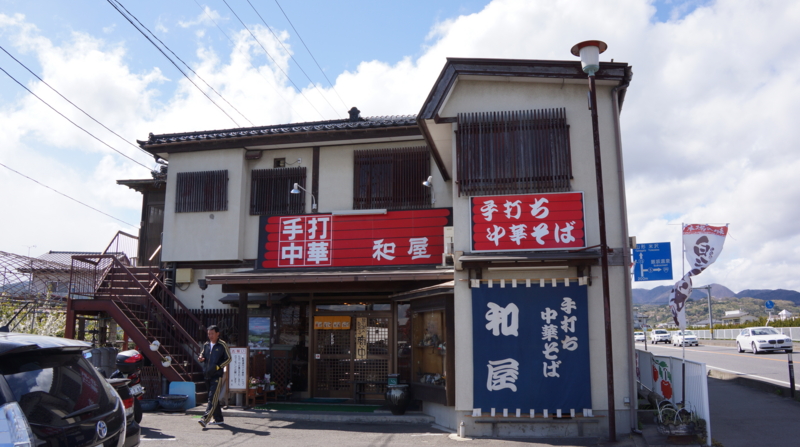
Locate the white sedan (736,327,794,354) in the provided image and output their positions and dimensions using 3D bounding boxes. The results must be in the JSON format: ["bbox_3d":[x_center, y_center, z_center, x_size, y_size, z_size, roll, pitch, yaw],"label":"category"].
[{"bbox_3d":[20.428,6.571,33.800,1.900,1.480,5.070,-3,-11,16],"label":"white sedan"}]

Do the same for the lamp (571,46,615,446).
[{"bbox_3d":[3.089,0.099,9.150,0.550,6.150,0.550,-2,-11,11],"label":"lamp"}]

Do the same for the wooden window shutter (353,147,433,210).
[{"bbox_3d":[-0.175,-1.031,13.692,1.809,1.429,0.100,-2,-11,11],"label":"wooden window shutter"}]

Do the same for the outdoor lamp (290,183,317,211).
[{"bbox_3d":[-2.094,-0.572,13.358,0.220,0.380,1.300,-2,-11,11],"label":"outdoor lamp"}]

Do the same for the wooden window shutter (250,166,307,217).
[{"bbox_3d":[-2.668,-0.685,13.260,1.288,1.024,0.100,-2,-9,12],"label":"wooden window shutter"}]

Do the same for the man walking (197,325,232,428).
[{"bbox_3d":[-3.318,2.674,10.640,0.540,1.720,0.480,-6,-11,32],"label":"man walking"}]

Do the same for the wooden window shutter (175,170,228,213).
[{"bbox_3d":[-4.619,-0.738,13.999,1.369,0.979,0.090,-2,-11,11],"label":"wooden window shutter"}]

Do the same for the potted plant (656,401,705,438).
[{"bbox_3d":[3.993,2.800,8.568,0.630,0.470,0.460,-2,-9,12],"label":"potted plant"}]

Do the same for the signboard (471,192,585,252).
[{"bbox_3d":[2.022,-0.019,9.479,1.830,0.910,0.100,-2,-6,11],"label":"signboard"}]

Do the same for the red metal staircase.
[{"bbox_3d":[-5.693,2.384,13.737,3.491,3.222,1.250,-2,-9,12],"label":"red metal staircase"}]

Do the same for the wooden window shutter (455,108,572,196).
[{"bbox_3d":[1.866,-1.192,9.943,1.844,1.405,0.140,-2,-9,10],"label":"wooden window shutter"}]

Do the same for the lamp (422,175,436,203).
[{"bbox_3d":[0.632,-0.719,12.876,0.220,0.460,1.200,-2,-11,11],"label":"lamp"}]

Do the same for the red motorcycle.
[{"bbox_3d":[-5.138,3.028,11.330,0.760,1.280,2.030,8,-12,-42],"label":"red motorcycle"}]

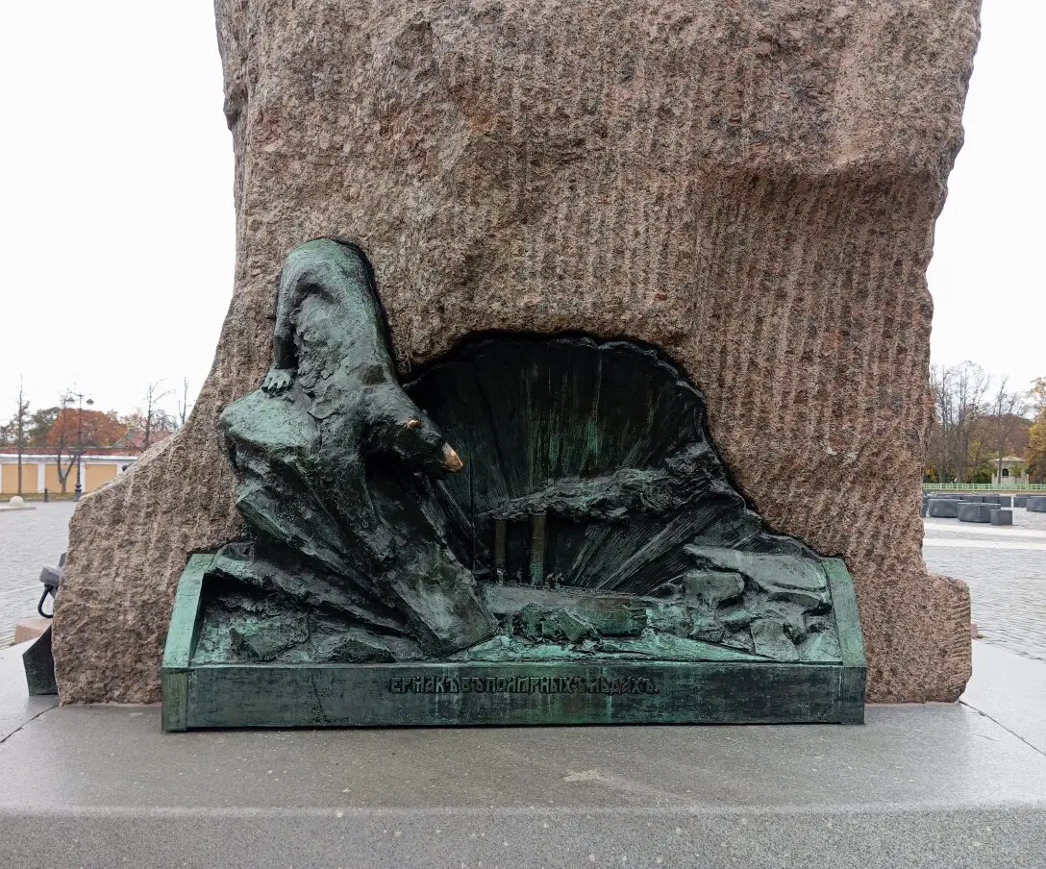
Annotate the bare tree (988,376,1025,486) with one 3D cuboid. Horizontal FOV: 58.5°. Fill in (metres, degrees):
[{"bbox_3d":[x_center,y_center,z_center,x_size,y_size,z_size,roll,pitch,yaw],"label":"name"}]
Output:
[{"bbox_3d":[85.300,-0.450,165.000,6.600,19.600,6.200,-2,-3,27],"label":"bare tree"}]

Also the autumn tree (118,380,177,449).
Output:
[{"bbox_3d":[-47.200,0.250,118.000,7.000,14.400,6.300,1,-3,-22],"label":"autumn tree"}]

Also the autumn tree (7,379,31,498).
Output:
[{"bbox_3d":[-59.100,0.170,110.000,2.800,13.800,2.700,2,-3,-28],"label":"autumn tree"}]

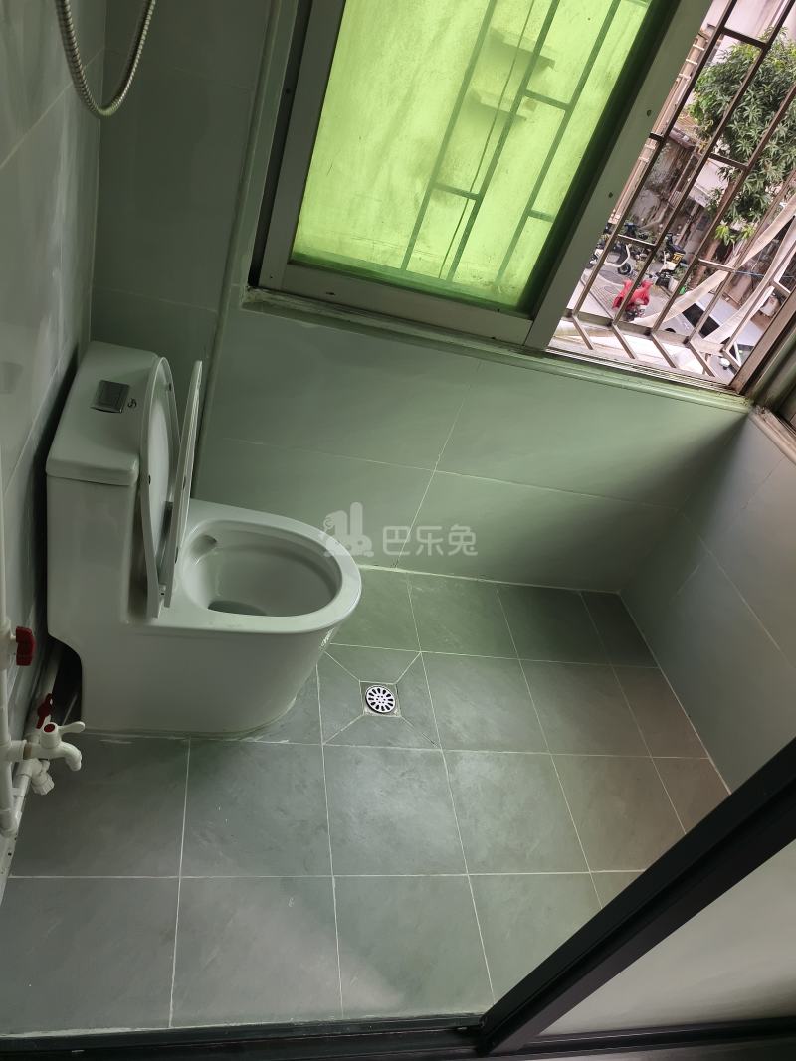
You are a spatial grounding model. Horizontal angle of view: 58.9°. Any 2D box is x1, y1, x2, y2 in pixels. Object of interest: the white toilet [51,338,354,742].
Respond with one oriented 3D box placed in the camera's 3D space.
[{"bbox_3d":[-0.357,0.039,1.457,0.599,0.790,0.388,8,40,-17],"label":"white toilet"}]

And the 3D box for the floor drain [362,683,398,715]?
[{"bbox_3d":[-0.044,0.430,1.794,0.088,0.012,0.088,7,40,-17],"label":"floor drain"}]

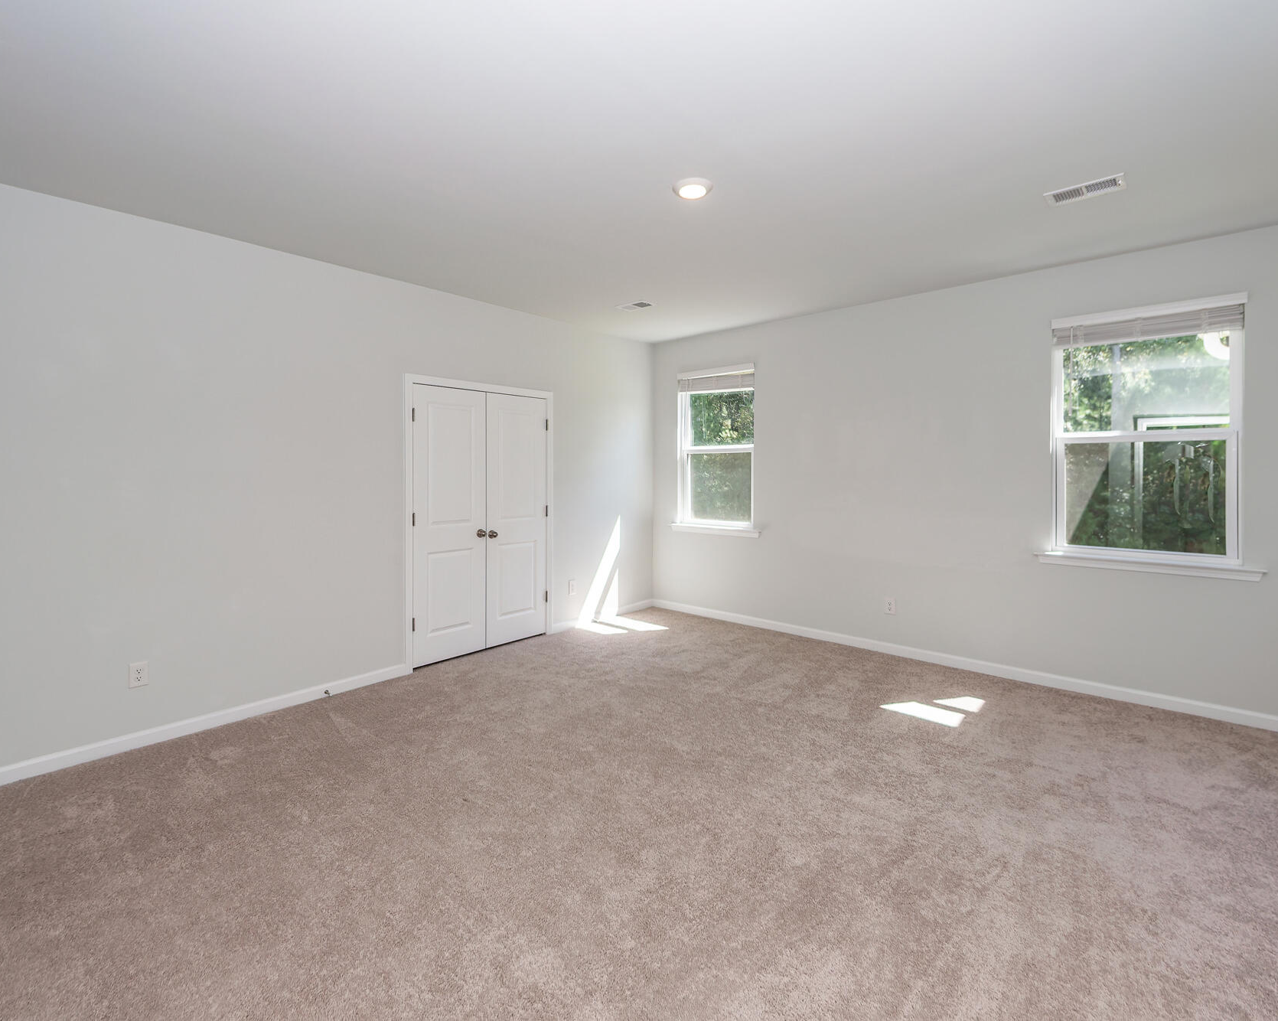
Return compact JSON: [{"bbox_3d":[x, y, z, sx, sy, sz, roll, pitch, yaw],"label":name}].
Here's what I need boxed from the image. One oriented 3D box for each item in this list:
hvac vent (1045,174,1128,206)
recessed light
[{"bbox_3d":[2.127,-1.522,2.430,0.290,0.022,0.155,4,5,42],"label":"hvac vent"},{"bbox_3d":[0.255,-1.516,2.410,0.190,0.030,0.190,0,4,0],"label":"recessed light"}]

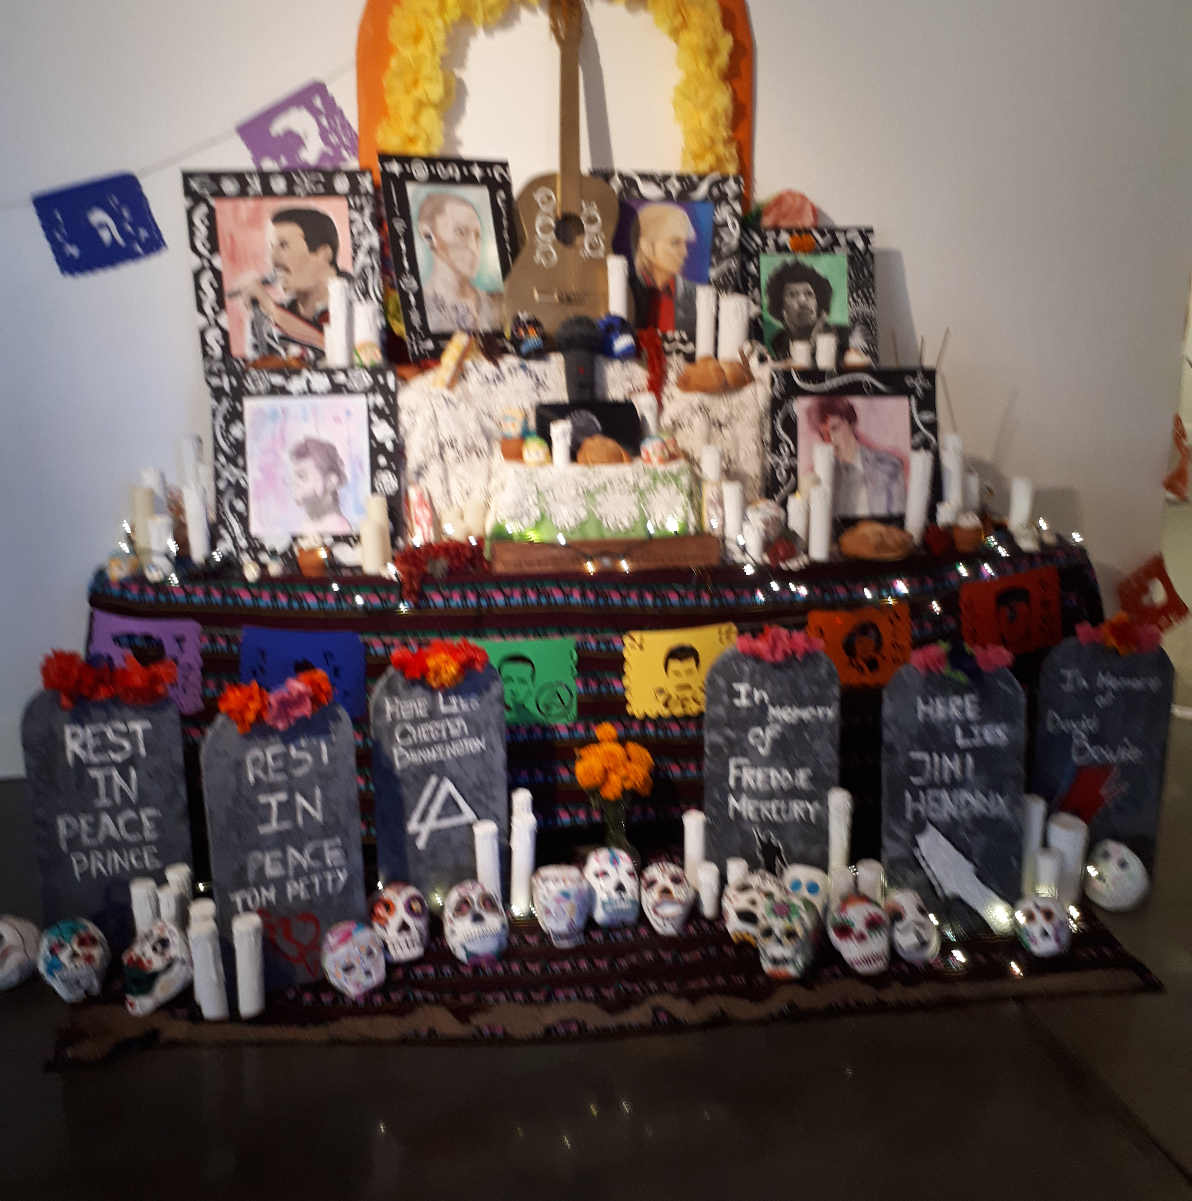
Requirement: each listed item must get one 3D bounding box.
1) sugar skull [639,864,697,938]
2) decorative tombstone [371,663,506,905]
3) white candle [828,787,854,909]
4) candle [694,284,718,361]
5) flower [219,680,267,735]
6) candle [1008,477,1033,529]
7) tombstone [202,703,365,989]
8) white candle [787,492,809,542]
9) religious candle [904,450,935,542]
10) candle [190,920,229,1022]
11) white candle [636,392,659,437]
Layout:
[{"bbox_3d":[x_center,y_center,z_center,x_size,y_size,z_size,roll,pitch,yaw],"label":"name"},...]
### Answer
[{"bbox_3d":[0.170,0.668,2.824,0.123,0.168,0.120,1,5,8],"label":"sugar skull"},{"bbox_3d":[-0.366,0.425,2.864,0.302,0.580,0.040,-2,3,-5],"label":"decorative tombstone"},{"bbox_3d":[0.516,0.530,2.615,0.047,0.274,0.047,-2,16,-2],"label":"white candle"},{"bbox_3d":[0.262,-0.638,2.955,0.046,0.223,0.046,-2,16,-2],"label":"candle"},{"bbox_3d":[-0.703,0.214,2.473,0.090,0.100,0.070,-2,4,-6],"label":"flower"},{"bbox_3d":[1.154,-0.250,3.364,0.056,0.160,0.056,-3,16,-5],"label":"candle"},{"bbox_3d":[-0.637,0.502,2.578,0.307,0.630,0.035,-3,15,-10],"label":"tombstone"},{"bbox_3d":[0.550,-0.224,3.366,0.053,0.145,0.053,-3,16,-5],"label":"white candle"},{"bbox_3d":[0.865,-0.278,3.323,0.060,0.255,0.060,-3,16,-5],"label":"religious candle"},{"bbox_3d":[-0.725,0.693,2.322,0.048,0.186,0.048,-2,16,-2],"label":"candle"},{"bbox_3d":[0.121,-0.406,2.816,0.043,0.132,0.043,-8,16,-1],"label":"white candle"}]

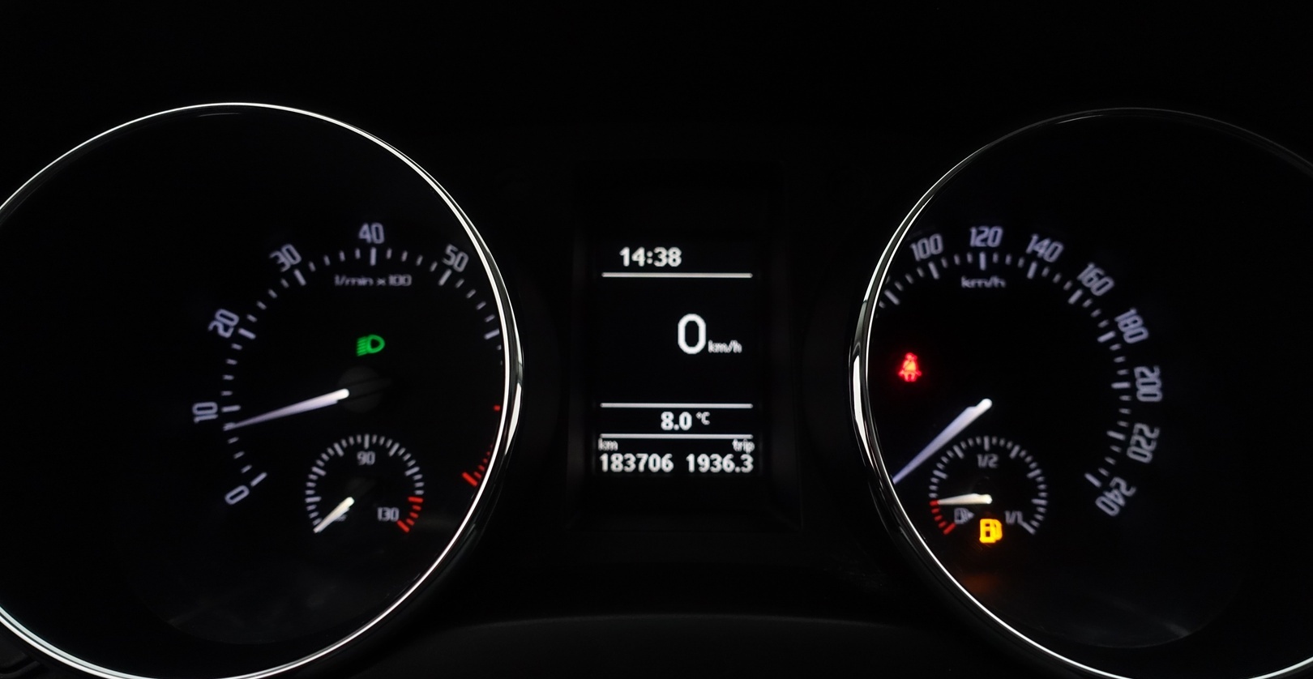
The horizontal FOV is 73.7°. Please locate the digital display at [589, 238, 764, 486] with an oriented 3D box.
[{"bbox_3d":[0.006,0.006,0.243,0.049,0.069,0.008,0,-4,0],"label":"digital display"}]

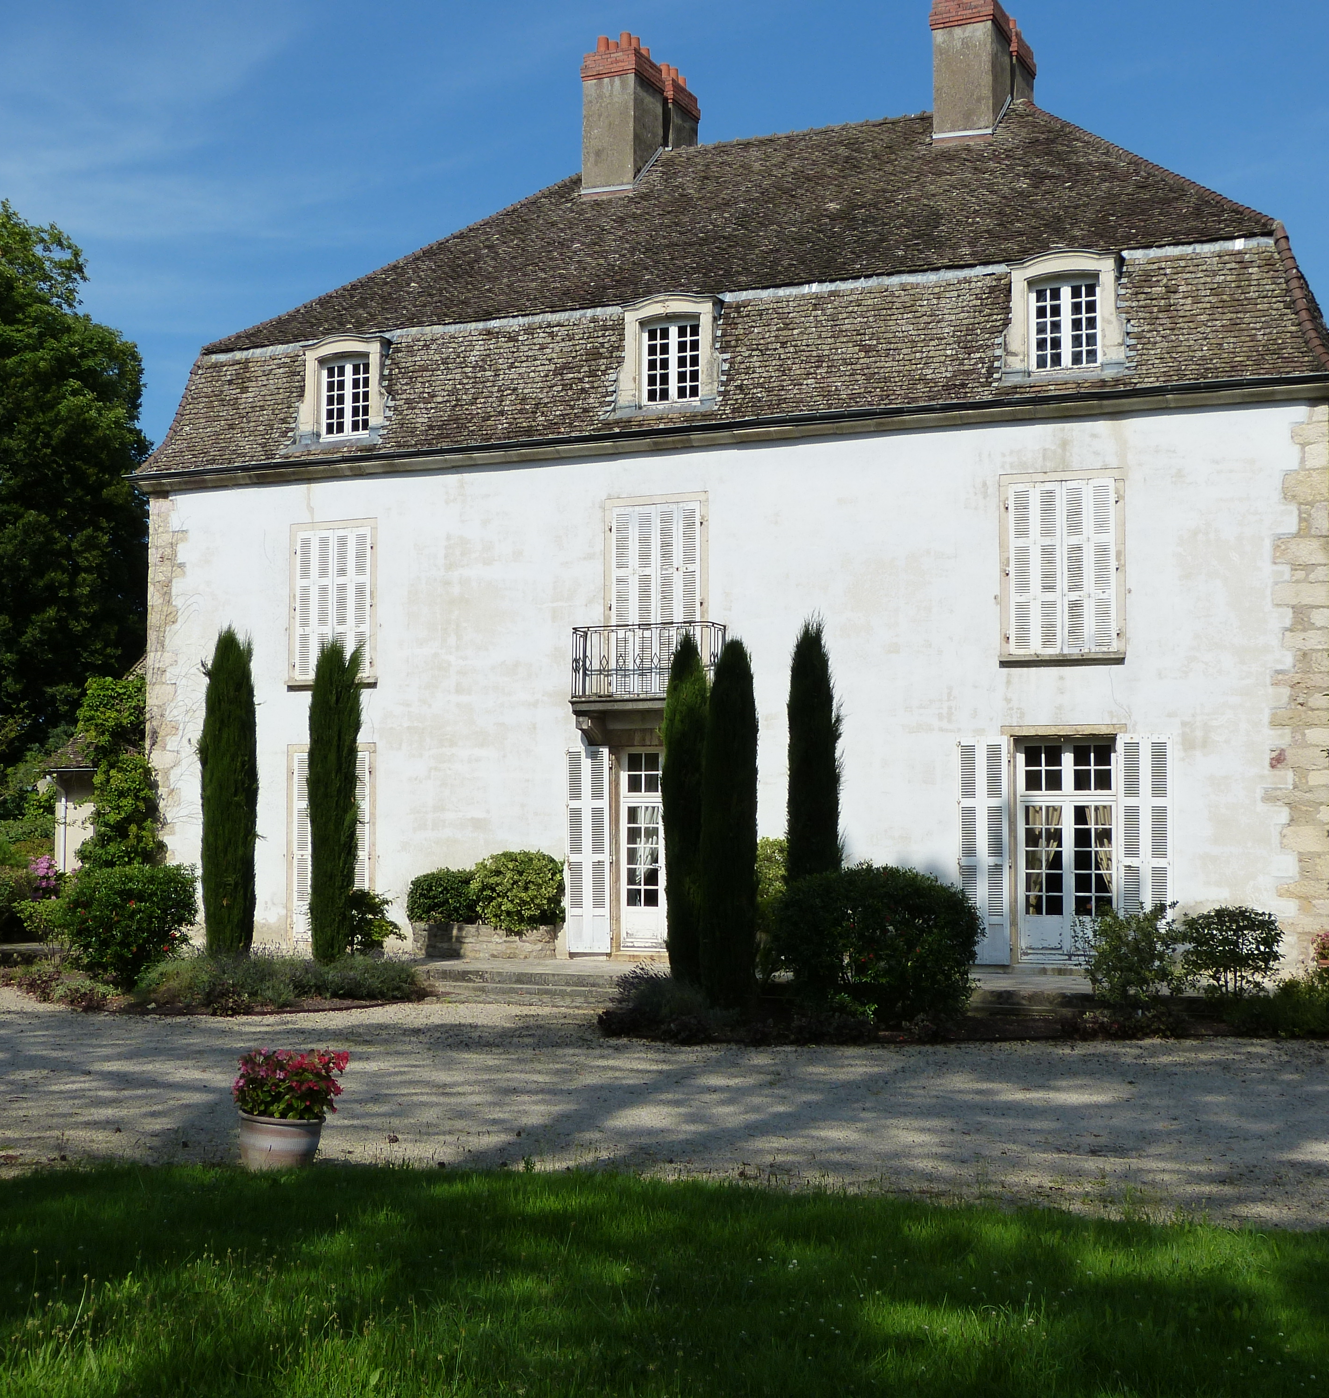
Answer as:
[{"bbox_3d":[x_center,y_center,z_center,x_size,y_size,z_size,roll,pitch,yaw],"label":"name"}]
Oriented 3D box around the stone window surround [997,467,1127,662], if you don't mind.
[{"bbox_3d":[4.781,-1.568,23.957,1.531,2.370,0.200,-1,-4,24],"label":"stone window surround"}]

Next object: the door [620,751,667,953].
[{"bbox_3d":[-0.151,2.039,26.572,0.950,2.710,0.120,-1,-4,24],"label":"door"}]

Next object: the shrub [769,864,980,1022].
[{"bbox_3d":[2.450,2.849,23.200,2.442,1.848,2.200,-2,-4,24],"label":"shrub"}]

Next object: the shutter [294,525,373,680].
[{"bbox_3d":[-4.677,-1.340,28.098,1.226,2.099,0.062,-2,-4,24],"label":"shutter"}]

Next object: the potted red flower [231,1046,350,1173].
[{"bbox_3d":[-2.096,2.321,11.200,0.663,0.704,0.600,-2,-4,24],"label":"potted red flower"}]

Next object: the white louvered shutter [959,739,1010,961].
[{"bbox_3d":[3.850,1.832,24.071,0.602,2.706,0.045,-1,-4,24],"label":"white louvered shutter"}]

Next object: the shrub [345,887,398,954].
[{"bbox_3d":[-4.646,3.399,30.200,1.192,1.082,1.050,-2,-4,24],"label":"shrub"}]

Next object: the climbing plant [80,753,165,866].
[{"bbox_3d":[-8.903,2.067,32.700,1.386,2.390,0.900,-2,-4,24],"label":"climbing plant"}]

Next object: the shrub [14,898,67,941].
[{"bbox_3d":[-9.144,3.287,29.300,0.835,0.728,0.800,-2,-4,24],"label":"shrub"}]

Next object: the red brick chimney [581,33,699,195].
[{"bbox_3d":[-0.325,-9.402,33.340,0.978,2.763,2.913,-1,-4,24],"label":"red brick chimney"}]

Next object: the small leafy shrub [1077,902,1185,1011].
[{"bbox_3d":[4.673,2.590,19.855,1.030,1.103,0.979,-2,-4,24],"label":"small leafy shrub"}]

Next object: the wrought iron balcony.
[{"bbox_3d":[-0.223,-0.482,25.812,2.014,0.921,0.503,-2,-4,24],"label":"wrought iron balcony"}]

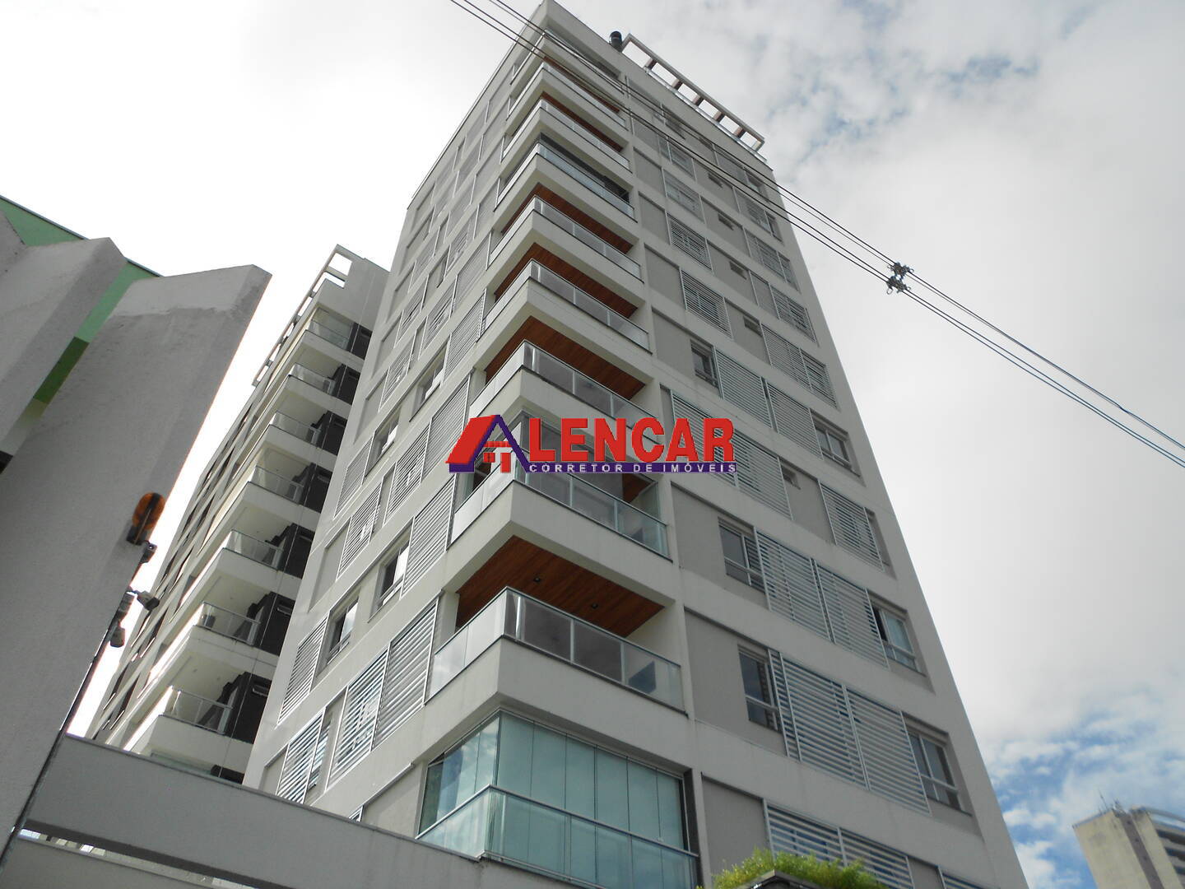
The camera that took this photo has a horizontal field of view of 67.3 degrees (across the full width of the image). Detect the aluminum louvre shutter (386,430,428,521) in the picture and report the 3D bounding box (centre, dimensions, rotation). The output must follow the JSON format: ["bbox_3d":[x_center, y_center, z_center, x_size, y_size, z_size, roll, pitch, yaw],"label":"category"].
[{"bbox_3d":[-3.933,0.576,19.004,0.060,2.015,1.580,29,-54,-24],"label":"aluminum louvre shutter"}]

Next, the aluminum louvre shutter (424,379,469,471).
[{"bbox_3d":[-3.037,-0.375,18.536,0.060,2.044,1.576,29,-54,-24],"label":"aluminum louvre shutter"}]

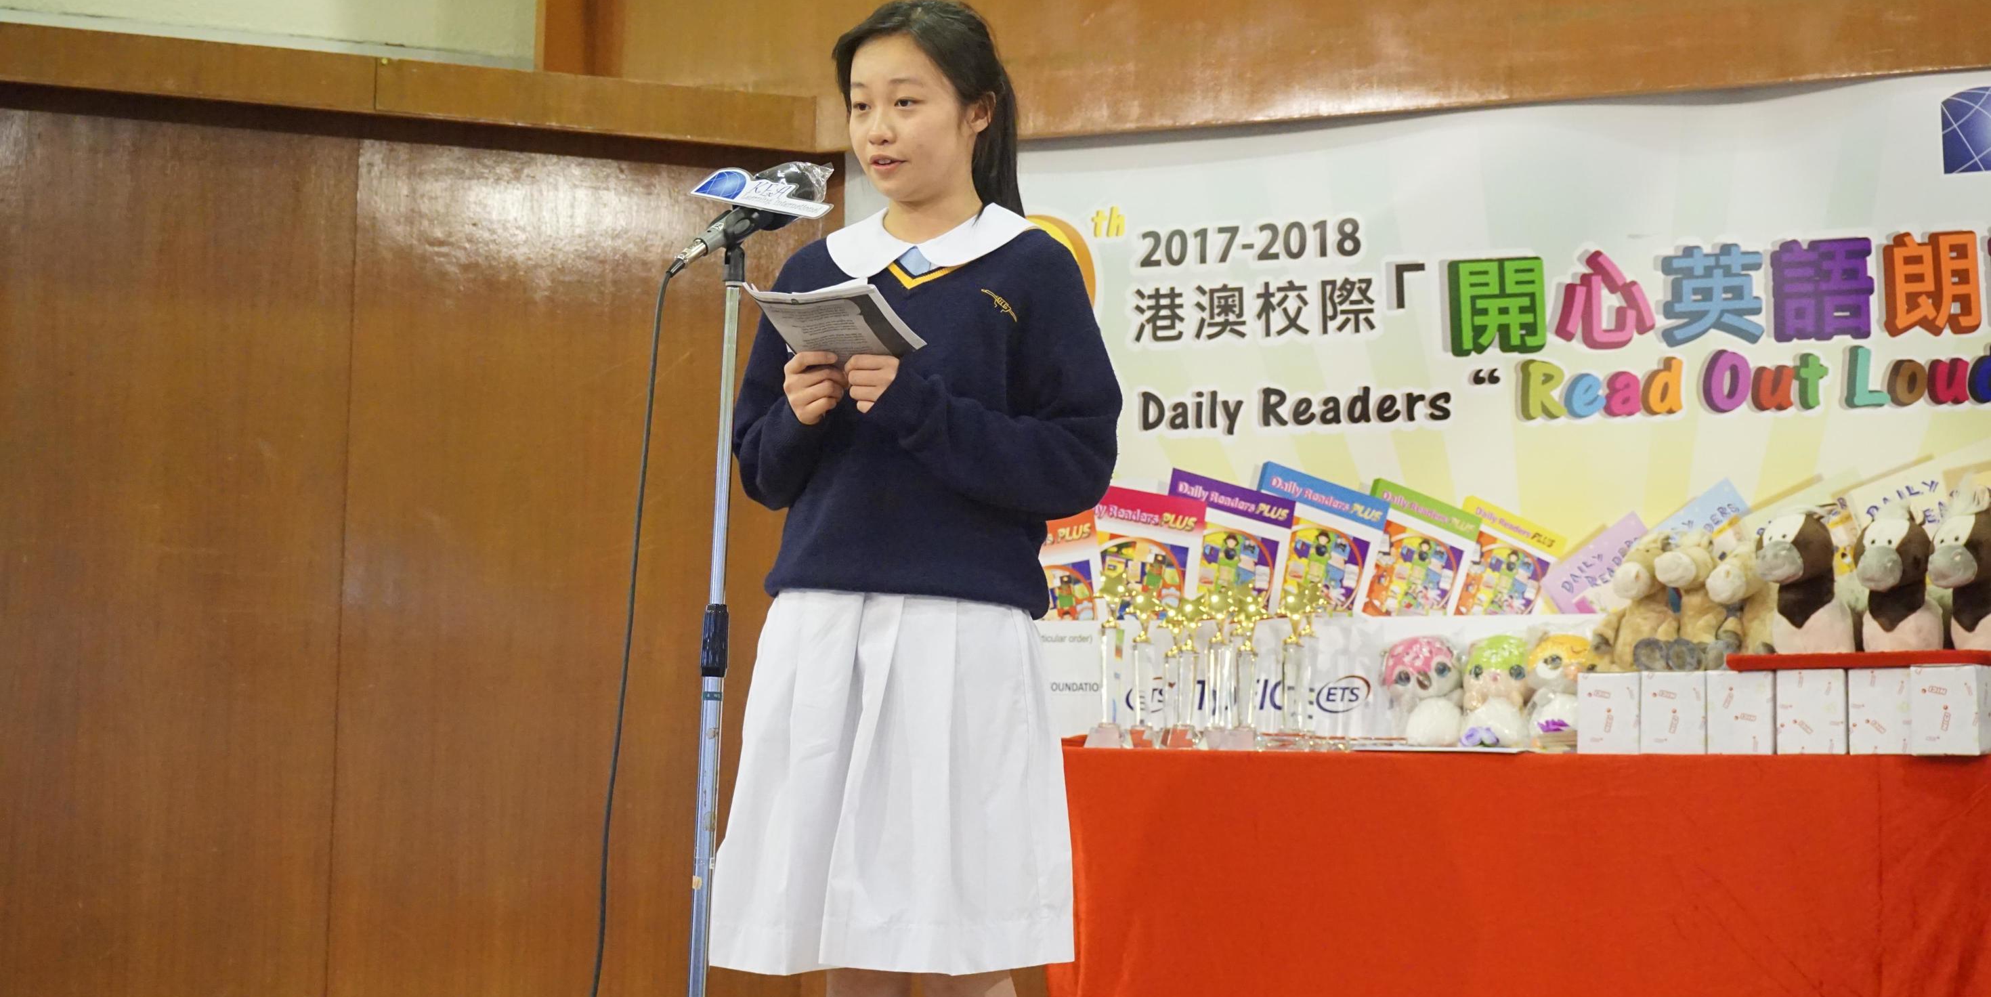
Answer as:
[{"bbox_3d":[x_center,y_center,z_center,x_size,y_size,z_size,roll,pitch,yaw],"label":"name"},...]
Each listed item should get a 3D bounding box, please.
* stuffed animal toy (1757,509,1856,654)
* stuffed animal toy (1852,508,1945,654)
[{"bbox_3d":[1.139,0.119,4.872,0.118,0.205,0.135,-2,-7,32],"label":"stuffed animal toy"},{"bbox_3d":[1.253,0.115,4.819,0.118,0.205,0.135,-3,-7,33],"label":"stuffed animal toy"}]

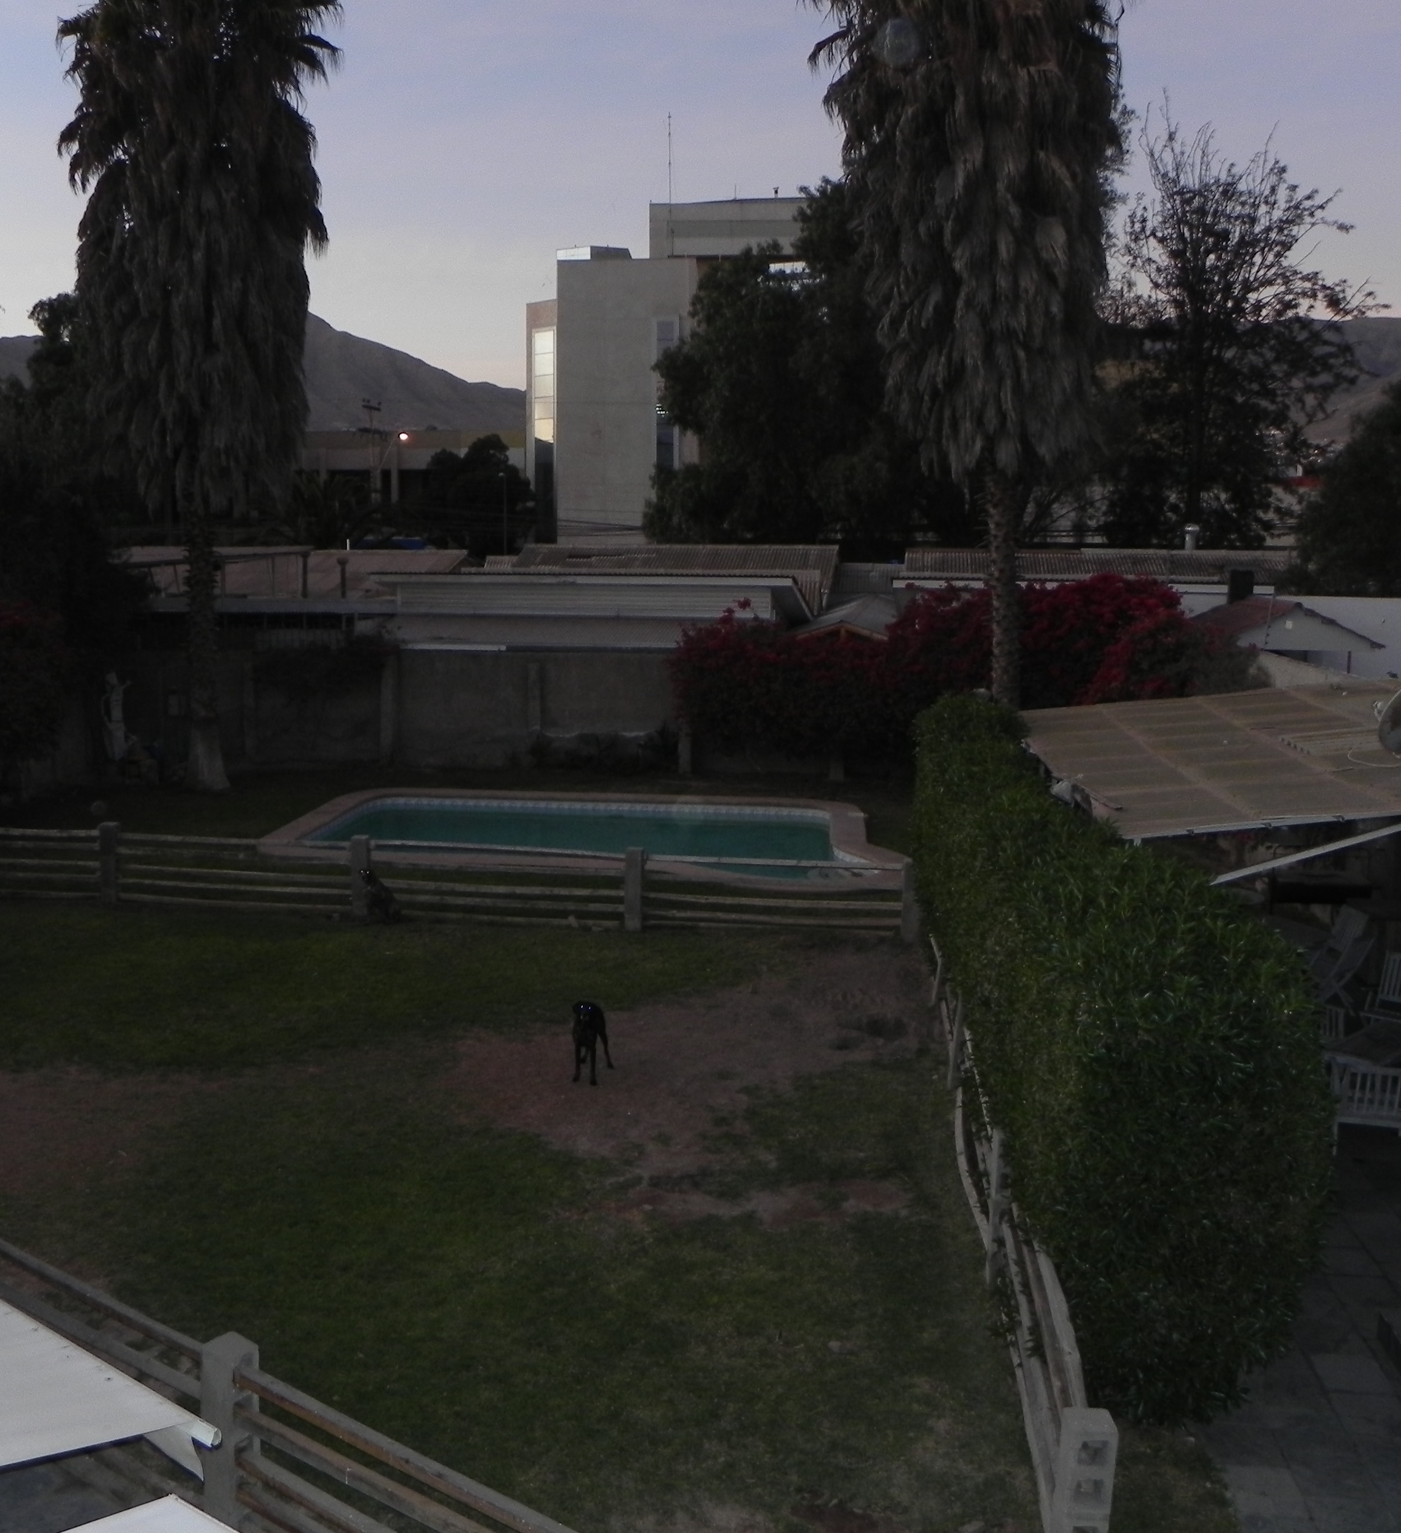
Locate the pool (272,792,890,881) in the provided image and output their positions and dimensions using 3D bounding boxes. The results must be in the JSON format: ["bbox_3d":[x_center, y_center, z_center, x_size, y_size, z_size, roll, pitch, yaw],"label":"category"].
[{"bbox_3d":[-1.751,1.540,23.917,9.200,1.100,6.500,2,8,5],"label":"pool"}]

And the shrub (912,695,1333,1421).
[{"bbox_3d":[3.012,1.245,14.376,1.500,2.400,13.400,2,8,5],"label":"shrub"}]

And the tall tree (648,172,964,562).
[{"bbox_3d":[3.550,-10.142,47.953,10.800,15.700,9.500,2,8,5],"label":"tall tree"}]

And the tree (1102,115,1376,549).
[{"bbox_3d":[15.937,-10.367,45.677,8.200,17.250,7.500,4,8,18],"label":"tree"}]

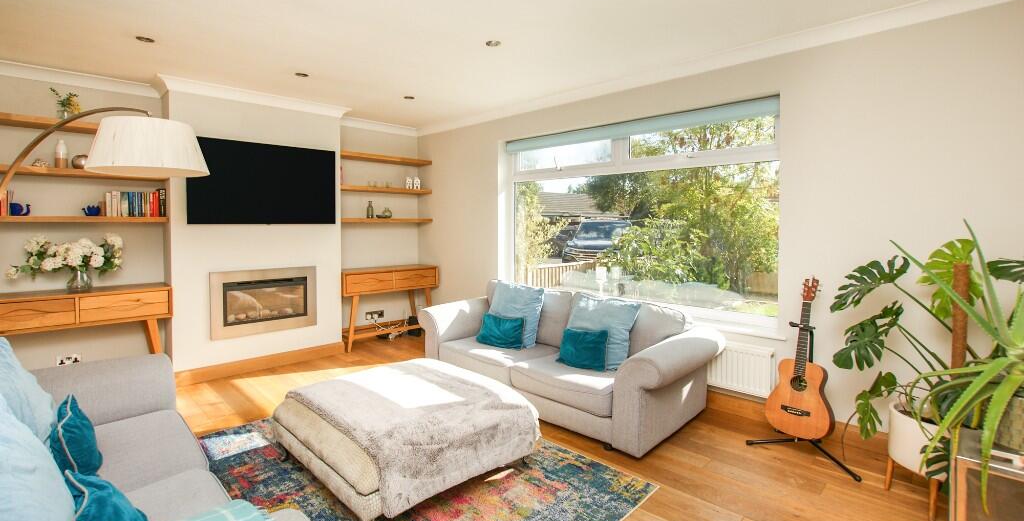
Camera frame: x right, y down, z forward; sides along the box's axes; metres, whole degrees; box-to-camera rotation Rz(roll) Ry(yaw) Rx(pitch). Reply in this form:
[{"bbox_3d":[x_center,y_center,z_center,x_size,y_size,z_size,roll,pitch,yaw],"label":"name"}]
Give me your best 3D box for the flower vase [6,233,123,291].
[{"bbox_3d":[-3.515,0.024,3.383,0.642,0.479,0.304,-3,5,-44],"label":"flower vase"}]

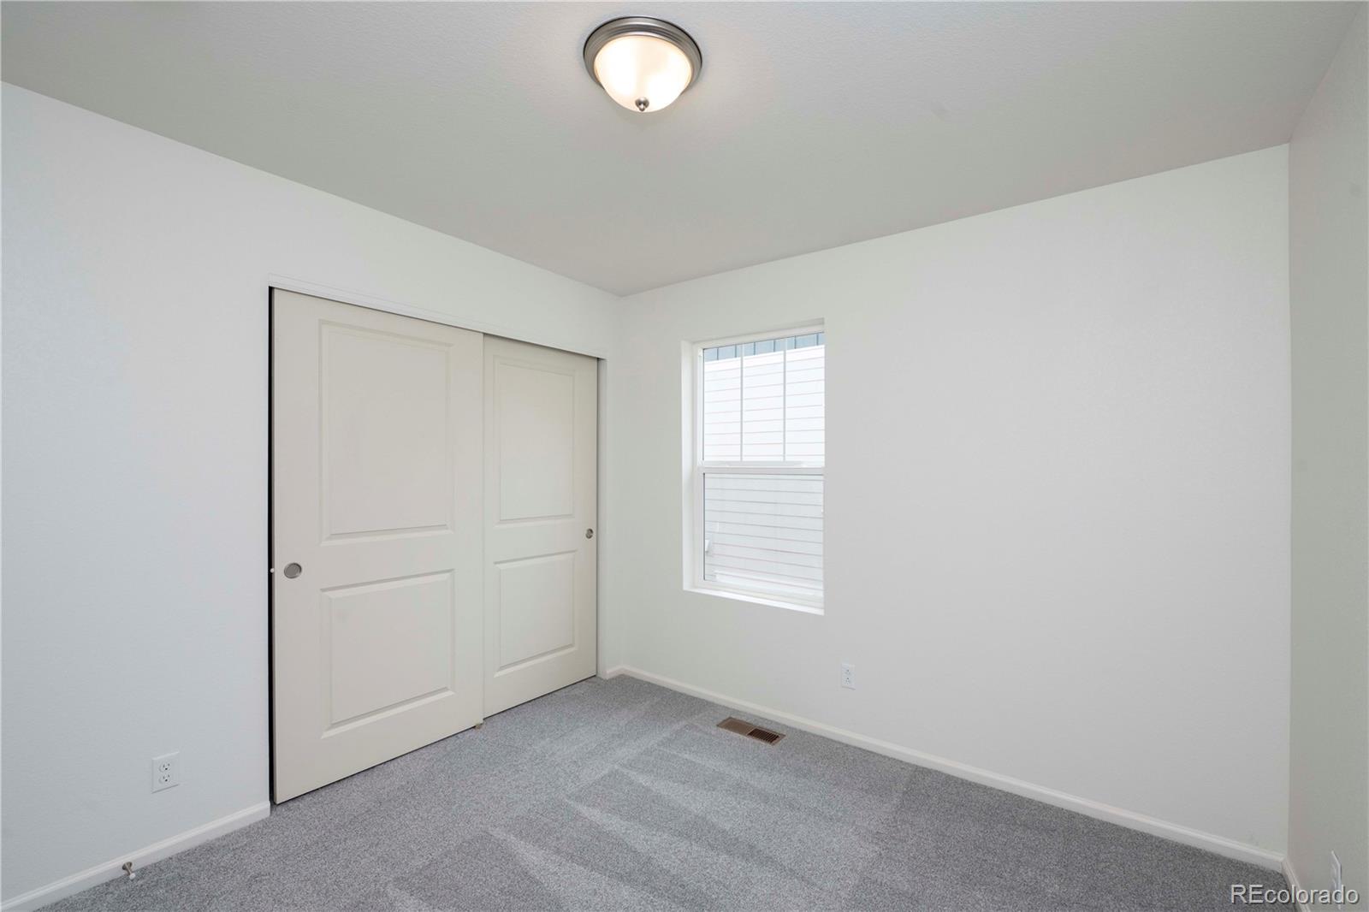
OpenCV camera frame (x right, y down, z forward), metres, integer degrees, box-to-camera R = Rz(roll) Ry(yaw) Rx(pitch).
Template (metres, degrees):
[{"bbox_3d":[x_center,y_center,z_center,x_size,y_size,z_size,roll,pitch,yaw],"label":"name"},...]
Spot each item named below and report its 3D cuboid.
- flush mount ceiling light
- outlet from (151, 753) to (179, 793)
[{"bbox_3d":[-0.112,-0.995,1.533,0.320,0.138,0.320,0,0,0],"label":"flush mount ceiling light"},{"bbox_3d":[-1.754,1.072,1.930,0.008,0.115,0.071,0,0,37],"label":"outlet"}]

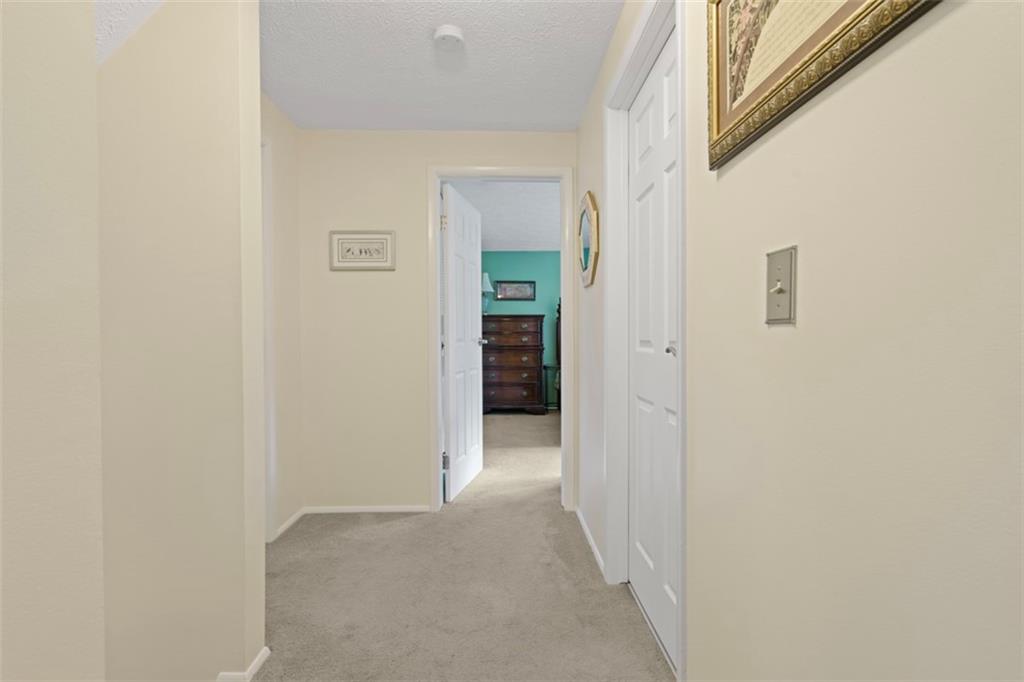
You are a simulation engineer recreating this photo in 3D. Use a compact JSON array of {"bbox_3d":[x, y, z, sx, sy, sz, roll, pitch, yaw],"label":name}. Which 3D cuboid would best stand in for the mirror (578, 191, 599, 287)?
[{"bbox_3d":[0.399,-0.535,2.394,0.033,0.495,0.460,0,0,-1],"label":"mirror"}]

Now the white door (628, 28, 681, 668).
[{"bbox_3d":[0.532,0.022,1.593,0.036,2.030,0.765,0,0,-1],"label":"white door"}]

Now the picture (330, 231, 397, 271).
[{"bbox_3d":[-0.912,-0.550,2.784,0.410,0.246,0.020,0,0,-1],"label":"picture"}]

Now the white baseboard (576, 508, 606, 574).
[{"bbox_3d":[0.410,1.030,2.429,0.012,0.047,0.765,0,0,-1],"label":"white baseboard"}]

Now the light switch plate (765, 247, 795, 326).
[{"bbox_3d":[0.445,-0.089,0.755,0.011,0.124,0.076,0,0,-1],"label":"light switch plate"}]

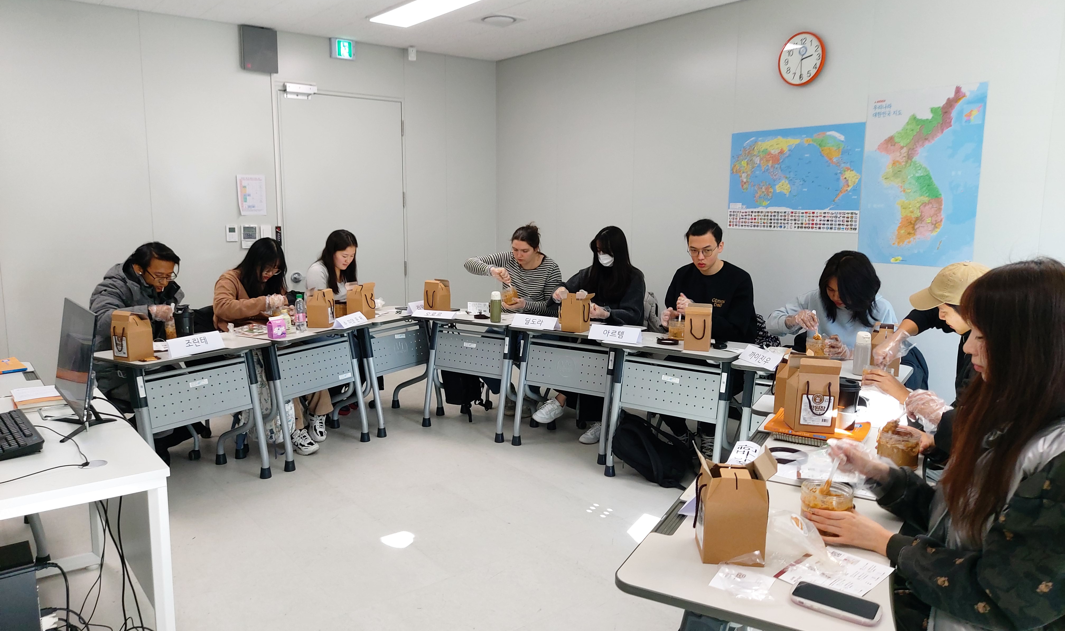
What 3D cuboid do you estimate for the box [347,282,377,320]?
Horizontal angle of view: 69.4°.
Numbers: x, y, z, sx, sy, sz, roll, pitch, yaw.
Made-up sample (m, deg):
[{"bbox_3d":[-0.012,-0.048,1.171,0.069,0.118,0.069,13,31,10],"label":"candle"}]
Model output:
[{"bbox_3d":[-1.077,-0.087,4.847,0.125,0.215,0.125,4,9,20],"label":"box"}]

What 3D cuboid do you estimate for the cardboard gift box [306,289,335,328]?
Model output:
[{"bbox_3d":[-1.254,-0.042,4.581,0.130,0.215,0.120,1,8,4],"label":"cardboard gift box"}]

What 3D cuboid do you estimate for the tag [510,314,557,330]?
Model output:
[{"bbox_3d":[0.020,0.038,4.649,0.292,0.066,0.076,5,10,32],"label":"tag"}]

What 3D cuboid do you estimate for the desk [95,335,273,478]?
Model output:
[{"bbox_3d":[-1.812,0.532,4.018,0.505,0.745,0.731,6,10,33],"label":"desk"}]

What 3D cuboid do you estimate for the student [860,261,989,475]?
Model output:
[{"bbox_3d":[1.549,0.425,2.757,0.780,1.230,0.520,4,9,27],"label":"student"}]

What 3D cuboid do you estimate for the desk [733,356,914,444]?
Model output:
[{"bbox_3d":[1.358,0.598,3.644,0.731,0.745,0.505,5,10,31],"label":"desk"}]

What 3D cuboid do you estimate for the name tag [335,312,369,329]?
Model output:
[{"bbox_3d":[-1.095,0.022,4.639,0.080,0.060,0.295,4,9,24],"label":"name tag"}]

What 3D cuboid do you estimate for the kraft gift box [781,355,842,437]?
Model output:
[{"bbox_3d":[0.894,0.253,2.468,0.127,0.215,0.123,1,8,7],"label":"kraft gift box"}]

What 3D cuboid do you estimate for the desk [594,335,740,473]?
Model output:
[{"bbox_3d":[0.801,0.510,4.159,0.735,0.734,0.505,6,10,35],"label":"desk"}]

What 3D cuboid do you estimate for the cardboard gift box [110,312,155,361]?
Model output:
[{"bbox_3d":[-1.879,0.093,3.607,0.120,0.215,0.130,4,9,25],"label":"cardboard gift box"}]

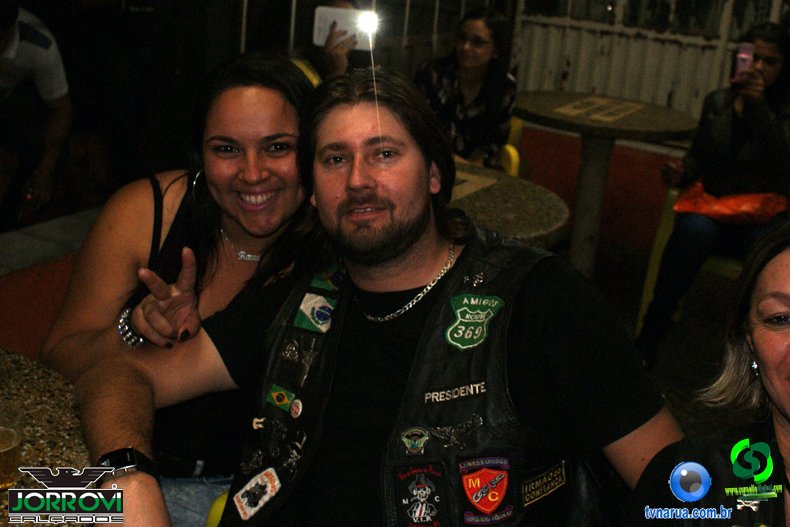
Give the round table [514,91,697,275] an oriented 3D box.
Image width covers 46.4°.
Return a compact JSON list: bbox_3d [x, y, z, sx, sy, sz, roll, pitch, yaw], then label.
[{"bbox_3d":[0.961,-0.380,4.548,0.900,0.760,0.900,5,20,0],"label":"round table"}]

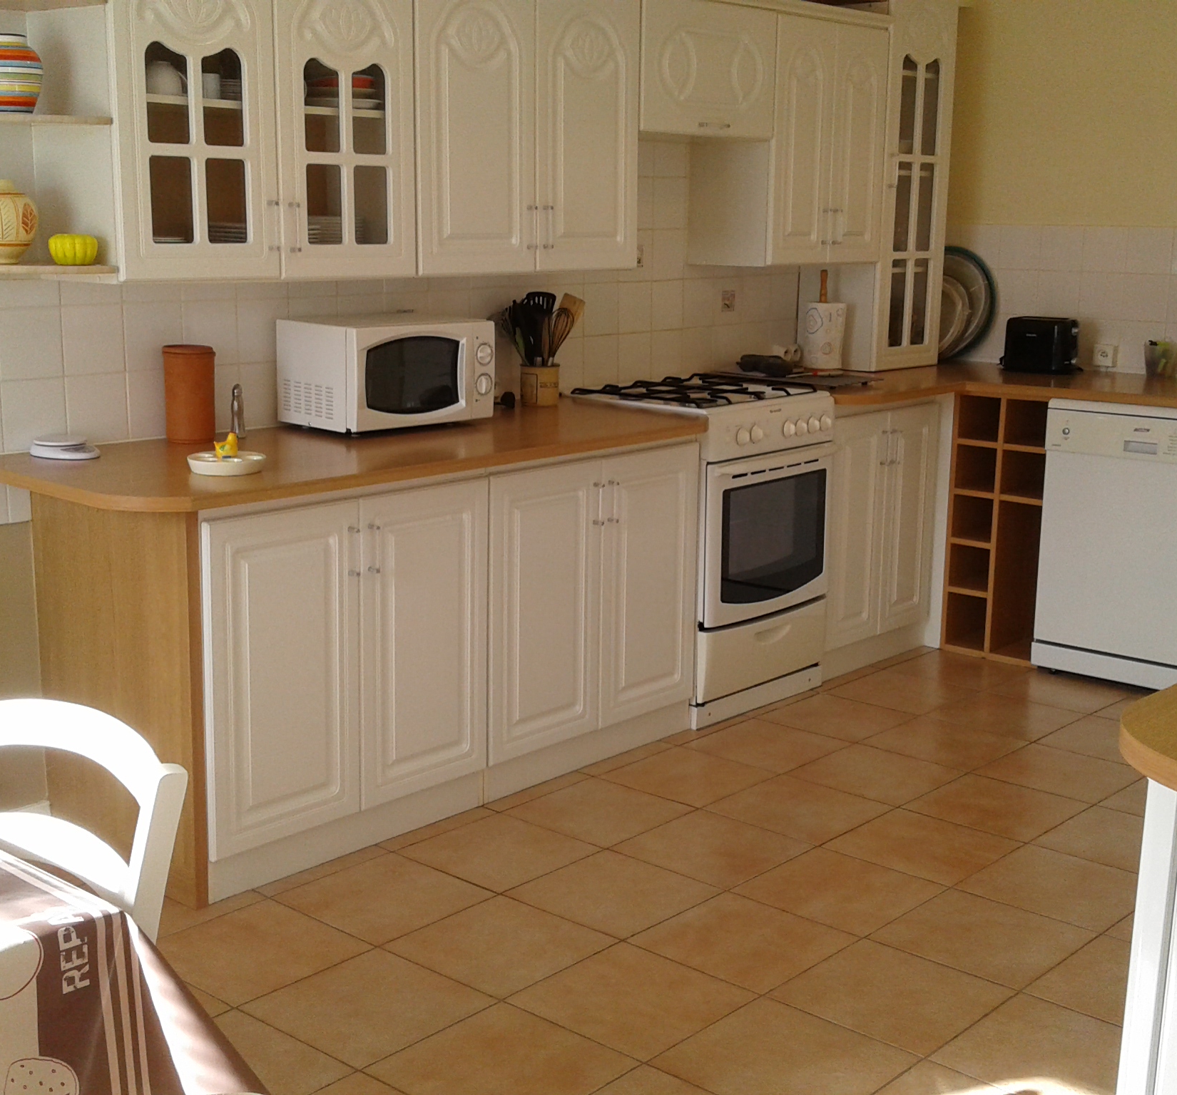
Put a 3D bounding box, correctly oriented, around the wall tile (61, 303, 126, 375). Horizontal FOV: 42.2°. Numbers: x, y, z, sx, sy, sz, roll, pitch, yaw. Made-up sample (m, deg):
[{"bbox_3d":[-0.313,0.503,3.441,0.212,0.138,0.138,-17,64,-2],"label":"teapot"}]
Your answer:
[{"bbox_3d":[-1.103,-0.464,3.413,0.010,0.155,0.149,11,15,43],"label":"wall tile"}]

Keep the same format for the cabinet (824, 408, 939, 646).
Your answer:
[{"bbox_3d":[0.733,-0.116,5.047,0.580,0.730,0.595,12,17,42],"label":"cabinet"}]

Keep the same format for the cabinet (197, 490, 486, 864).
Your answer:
[{"bbox_3d":[-0.682,0.184,3.332,0.590,0.700,0.735,11,16,42],"label":"cabinet"}]

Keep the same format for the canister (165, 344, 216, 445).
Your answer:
[{"bbox_3d":[-0.908,-0.350,3.498,0.125,0.210,0.125,11,16,42],"label":"canister"}]

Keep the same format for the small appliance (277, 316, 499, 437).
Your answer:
[{"bbox_3d":[-0.524,-0.460,3.969,0.435,0.262,0.355,-11,15,-42],"label":"small appliance"}]

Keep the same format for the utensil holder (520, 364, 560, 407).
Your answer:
[{"bbox_3d":[-0.138,-0.460,4.291,0.108,0.112,0.108,1,13,0],"label":"utensil holder"}]

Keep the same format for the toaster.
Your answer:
[{"bbox_3d":[1.556,-0.693,5.250,0.240,0.185,0.150,10,15,42],"label":"toaster"}]

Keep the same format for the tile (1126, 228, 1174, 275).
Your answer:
[{"bbox_3d":[1.916,-1.014,5.208,0.154,0.154,0.010,11,16,38],"label":"tile"}]

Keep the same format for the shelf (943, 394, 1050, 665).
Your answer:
[{"bbox_3d":[1.507,-0.106,5.084,0.345,0.850,0.550,11,16,42],"label":"shelf"}]

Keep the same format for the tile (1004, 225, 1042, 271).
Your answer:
[{"bbox_3d":[1.550,-1.069,5.452,0.150,0.155,0.010,10,15,42],"label":"tile"}]

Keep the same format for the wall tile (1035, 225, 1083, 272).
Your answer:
[{"bbox_3d":[1.625,-1.024,5.237,0.150,0.155,0.010,9,14,38],"label":"wall tile"}]

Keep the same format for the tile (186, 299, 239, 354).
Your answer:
[{"bbox_3d":[-0.895,-0.509,3.621,0.010,0.155,0.149,11,15,43],"label":"tile"}]

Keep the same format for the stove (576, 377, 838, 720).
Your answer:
[{"bbox_3d":[0.310,-0.016,4.532,0.590,0.910,0.584,11,15,43],"label":"stove"}]

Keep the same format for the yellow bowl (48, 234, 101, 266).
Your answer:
[{"bbox_3d":[-1.080,-0.625,3.203,0.107,0.064,0.107,0,11,0],"label":"yellow bowl"}]

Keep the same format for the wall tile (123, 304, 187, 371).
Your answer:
[{"bbox_3d":[-1.004,-0.490,3.535,0.010,0.151,0.151,11,16,42],"label":"wall tile"}]

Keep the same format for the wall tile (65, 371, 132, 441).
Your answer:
[{"bbox_3d":[-1.120,-0.318,3.490,0.010,0.154,0.152,12,17,42],"label":"wall tile"}]

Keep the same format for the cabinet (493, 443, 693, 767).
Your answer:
[{"bbox_3d":[-0.180,0.083,4.115,0.580,0.725,0.775,12,17,42],"label":"cabinet"}]

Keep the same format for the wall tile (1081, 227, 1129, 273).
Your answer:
[{"bbox_3d":[1.776,-1.025,5.246,0.155,0.155,0.010,10,15,42],"label":"wall tile"}]

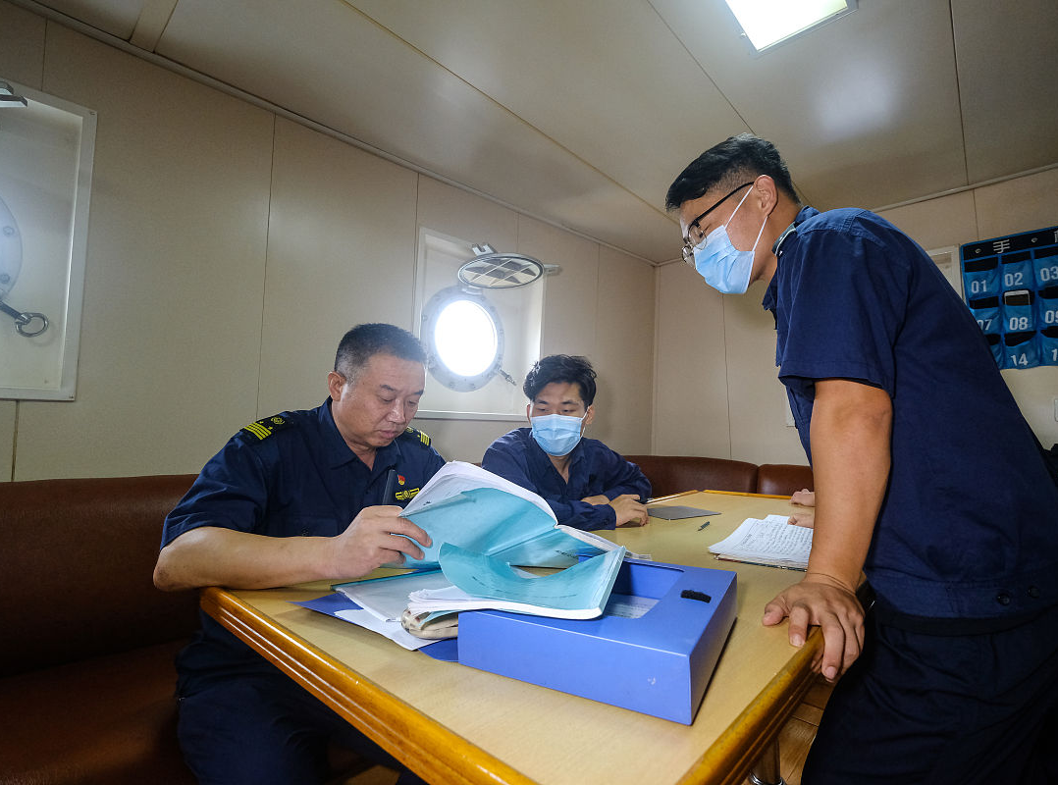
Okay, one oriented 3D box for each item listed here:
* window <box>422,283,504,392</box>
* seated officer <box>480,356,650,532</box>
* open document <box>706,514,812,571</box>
[{"bbox_3d":[-0.269,-0.223,2.008,0.060,0.435,0.435,-5,-6,43],"label":"window"},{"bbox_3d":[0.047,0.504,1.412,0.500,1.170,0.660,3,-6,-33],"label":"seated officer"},{"bbox_3d":[0.536,0.297,0.971,0.230,0.030,0.360,-5,-6,43],"label":"open document"}]

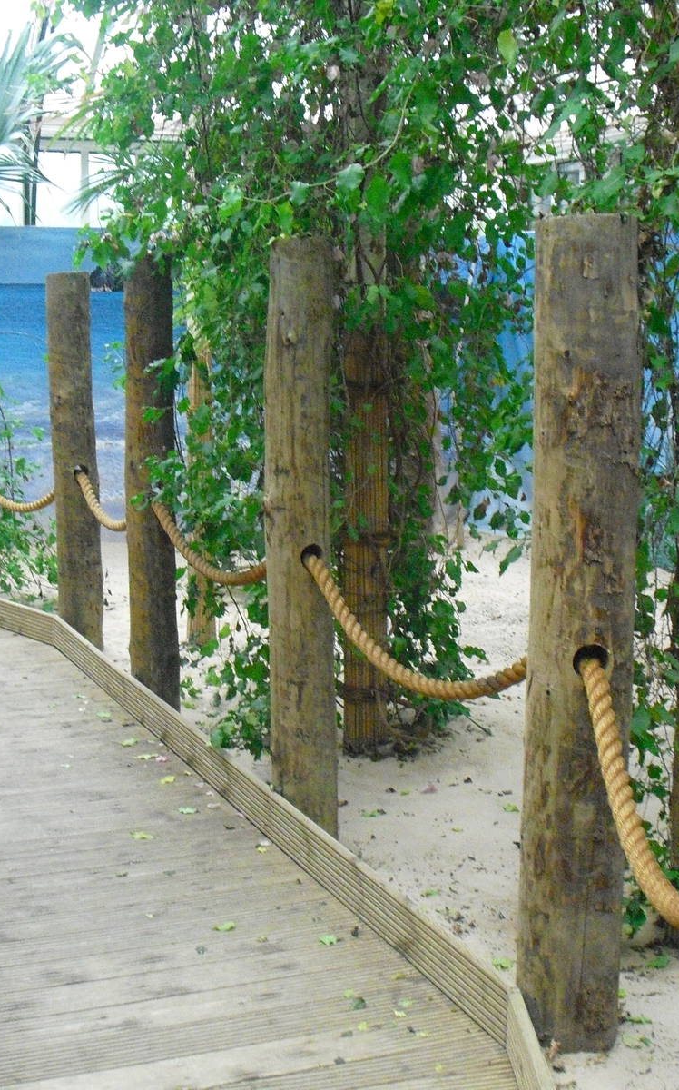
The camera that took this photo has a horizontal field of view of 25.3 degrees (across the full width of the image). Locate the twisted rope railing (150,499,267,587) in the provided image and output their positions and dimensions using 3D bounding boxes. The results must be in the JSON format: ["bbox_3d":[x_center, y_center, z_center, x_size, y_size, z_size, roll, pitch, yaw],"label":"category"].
[{"bbox_3d":[-0.409,0.014,5.087,0.060,0.184,1.381,-4,10,-23],"label":"twisted rope railing"}]

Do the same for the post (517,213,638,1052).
[{"bbox_3d":[0.480,0.186,3.062,0.210,1.680,0.210,1,9,9],"label":"post"}]

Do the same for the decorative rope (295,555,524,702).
[{"bbox_3d":[0.182,0.223,3.690,0.050,0.245,1.166,-5,10,-26],"label":"decorative rope"}]

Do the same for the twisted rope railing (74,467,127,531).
[{"bbox_3d":[-0.931,-0.163,6.105,0.050,0.195,0.957,-4,10,-23],"label":"twisted rope railing"}]

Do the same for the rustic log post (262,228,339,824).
[{"bbox_3d":[-0.101,0.019,4.364,0.205,1.772,0.205,0,9,0],"label":"rustic log post"}]

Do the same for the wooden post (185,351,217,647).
[{"bbox_3d":[-0.652,-0.213,7.086,0.140,1.389,0.140,0,9,0],"label":"wooden post"}]

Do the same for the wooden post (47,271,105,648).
[{"bbox_3d":[-1.153,-0.351,6.595,0.190,1.650,0.190,-2,9,-10],"label":"wooden post"}]

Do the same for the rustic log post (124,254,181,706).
[{"bbox_3d":[-0.718,-0.201,5.777,0.195,1.769,0.195,0,9,0],"label":"rustic log post"}]

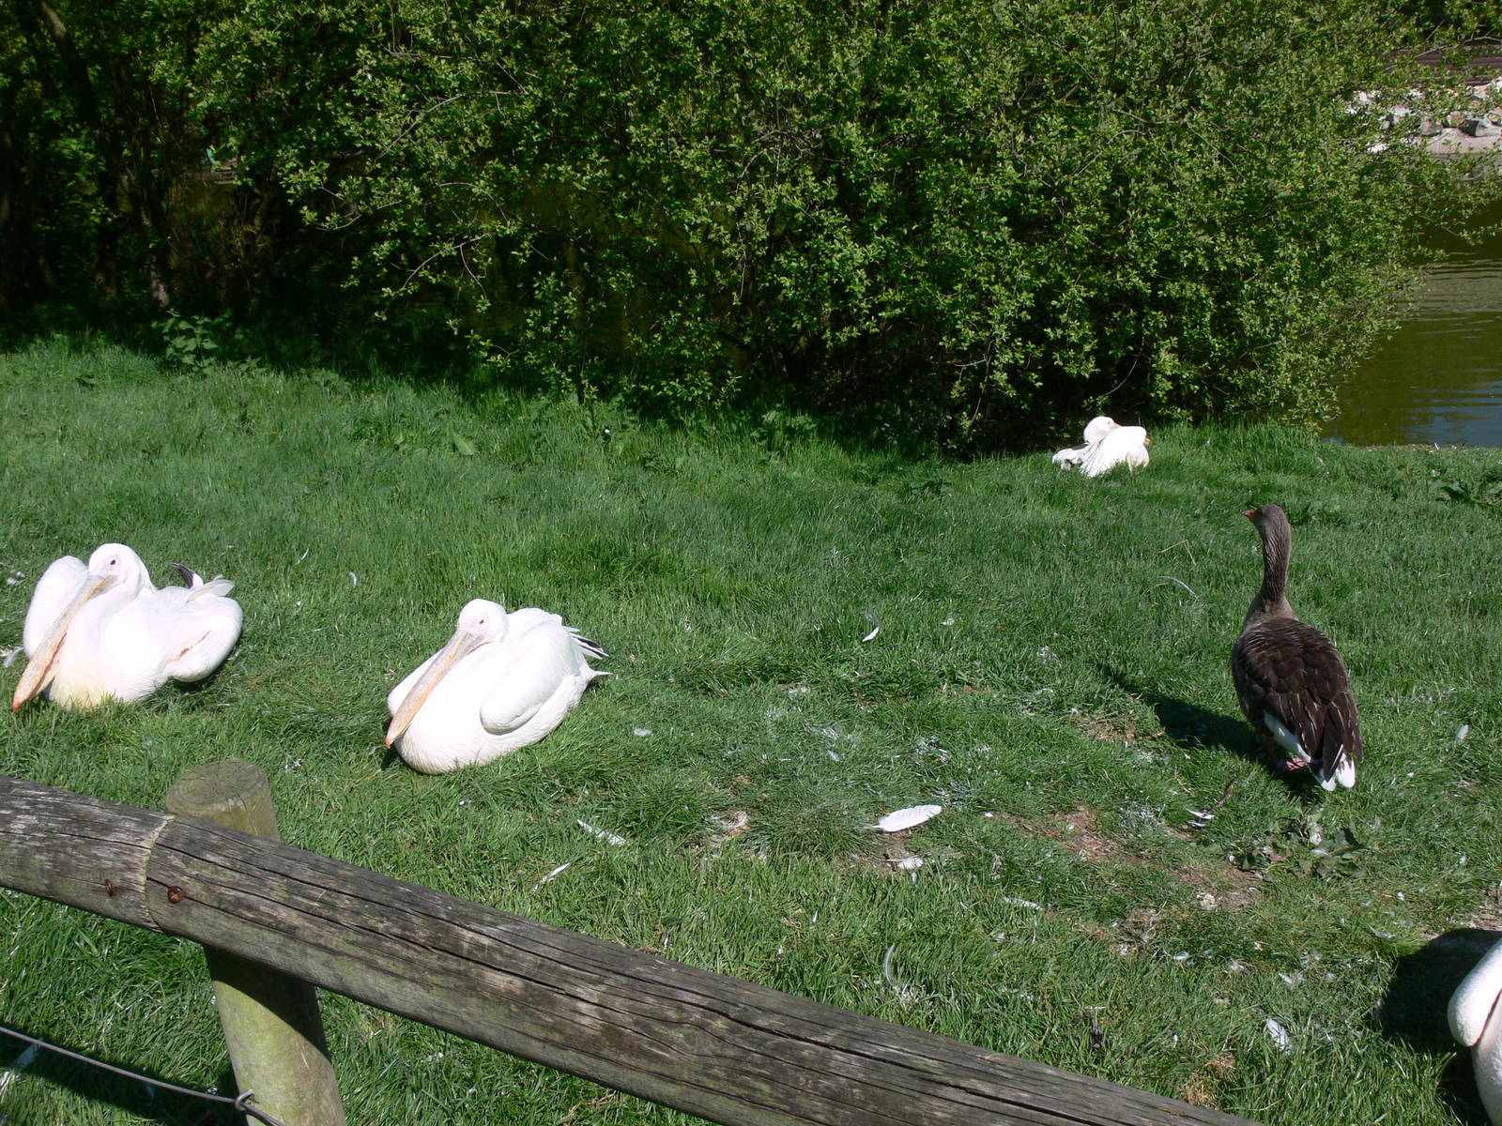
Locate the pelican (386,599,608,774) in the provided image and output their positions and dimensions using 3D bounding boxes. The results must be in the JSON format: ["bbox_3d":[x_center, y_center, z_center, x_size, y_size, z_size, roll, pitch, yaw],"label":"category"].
[{"bbox_3d":[-0.660,0.320,4.000,0.650,0.380,0.380,-18,25,-40],"label":"pelican"}]

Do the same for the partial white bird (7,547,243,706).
[{"bbox_3d":[-1.734,0.172,4.250,0.460,0.390,0.660,14,24,37],"label":"partial white bird"}]

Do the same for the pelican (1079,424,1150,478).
[{"bbox_3d":[1.809,-0.584,7.700,0.570,0.320,0.370,-11,21,-25],"label":"pelican"}]

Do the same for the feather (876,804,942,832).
[{"bbox_3d":[0.370,0.596,3.550,0.170,0.025,0.050,-12,22,-28],"label":"feather"}]

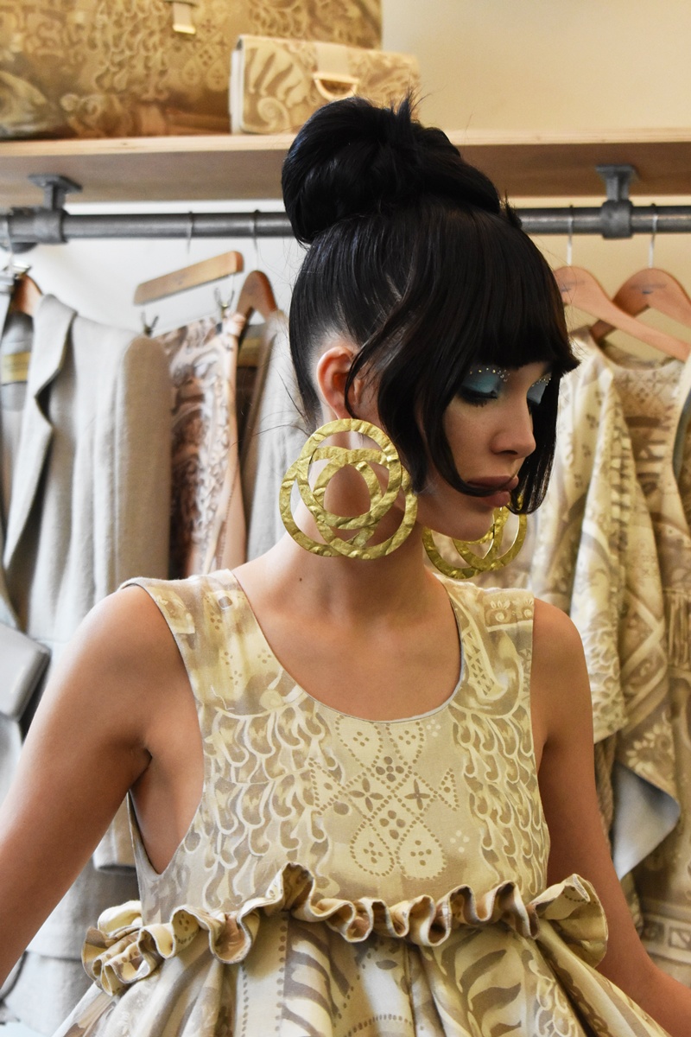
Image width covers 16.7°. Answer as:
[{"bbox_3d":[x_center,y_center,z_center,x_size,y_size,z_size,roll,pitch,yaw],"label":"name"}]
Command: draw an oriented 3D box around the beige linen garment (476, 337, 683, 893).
[{"bbox_3d":[0.288,0.127,3.080,0.320,0.700,0.170,-3,-3,40],"label":"beige linen garment"}]

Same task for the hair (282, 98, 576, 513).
[{"bbox_3d":[0.064,-0.163,1.800,0.240,0.310,0.190,8,3,37],"label":"hair"}]

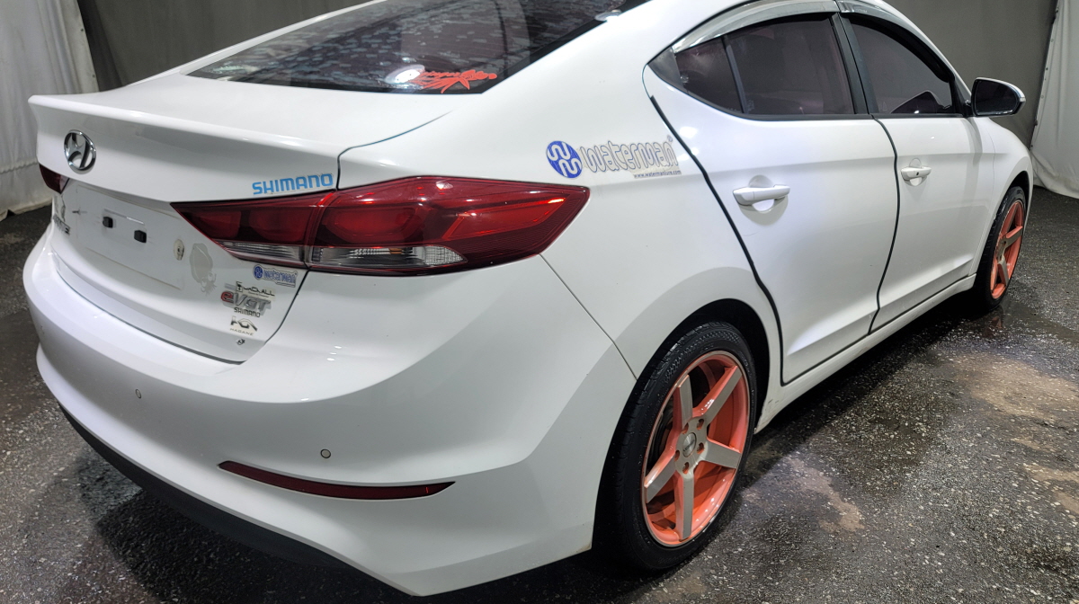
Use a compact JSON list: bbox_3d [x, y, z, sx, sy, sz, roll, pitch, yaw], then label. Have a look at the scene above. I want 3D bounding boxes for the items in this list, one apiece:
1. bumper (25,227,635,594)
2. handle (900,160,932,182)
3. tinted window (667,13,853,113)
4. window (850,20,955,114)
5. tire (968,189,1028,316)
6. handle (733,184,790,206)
[{"bbox_3d":[-0.704,0.084,1.885,1.780,0.680,0.710,16,24,41],"label":"bumper"},{"bbox_3d":[1.217,-0.428,2.522,0.050,0.045,0.245,16,20,41],"label":"handle"},{"bbox_3d":[0.590,-0.591,1.958,0.830,0.280,0.070,-16,3,-41],"label":"tinted window"},{"bbox_3d":[1.248,-0.784,2.623,0.070,0.300,0.760,-12,5,45],"label":"window"},{"bbox_3d":[2.162,-0.269,3.793,0.220,0.625,0.625,16,24,41],"label":"tire"},{"bbox_3d":[0.515,-0.253,1.801,0.050,0.045,0.245,16,19,41],"label":"handle"}]

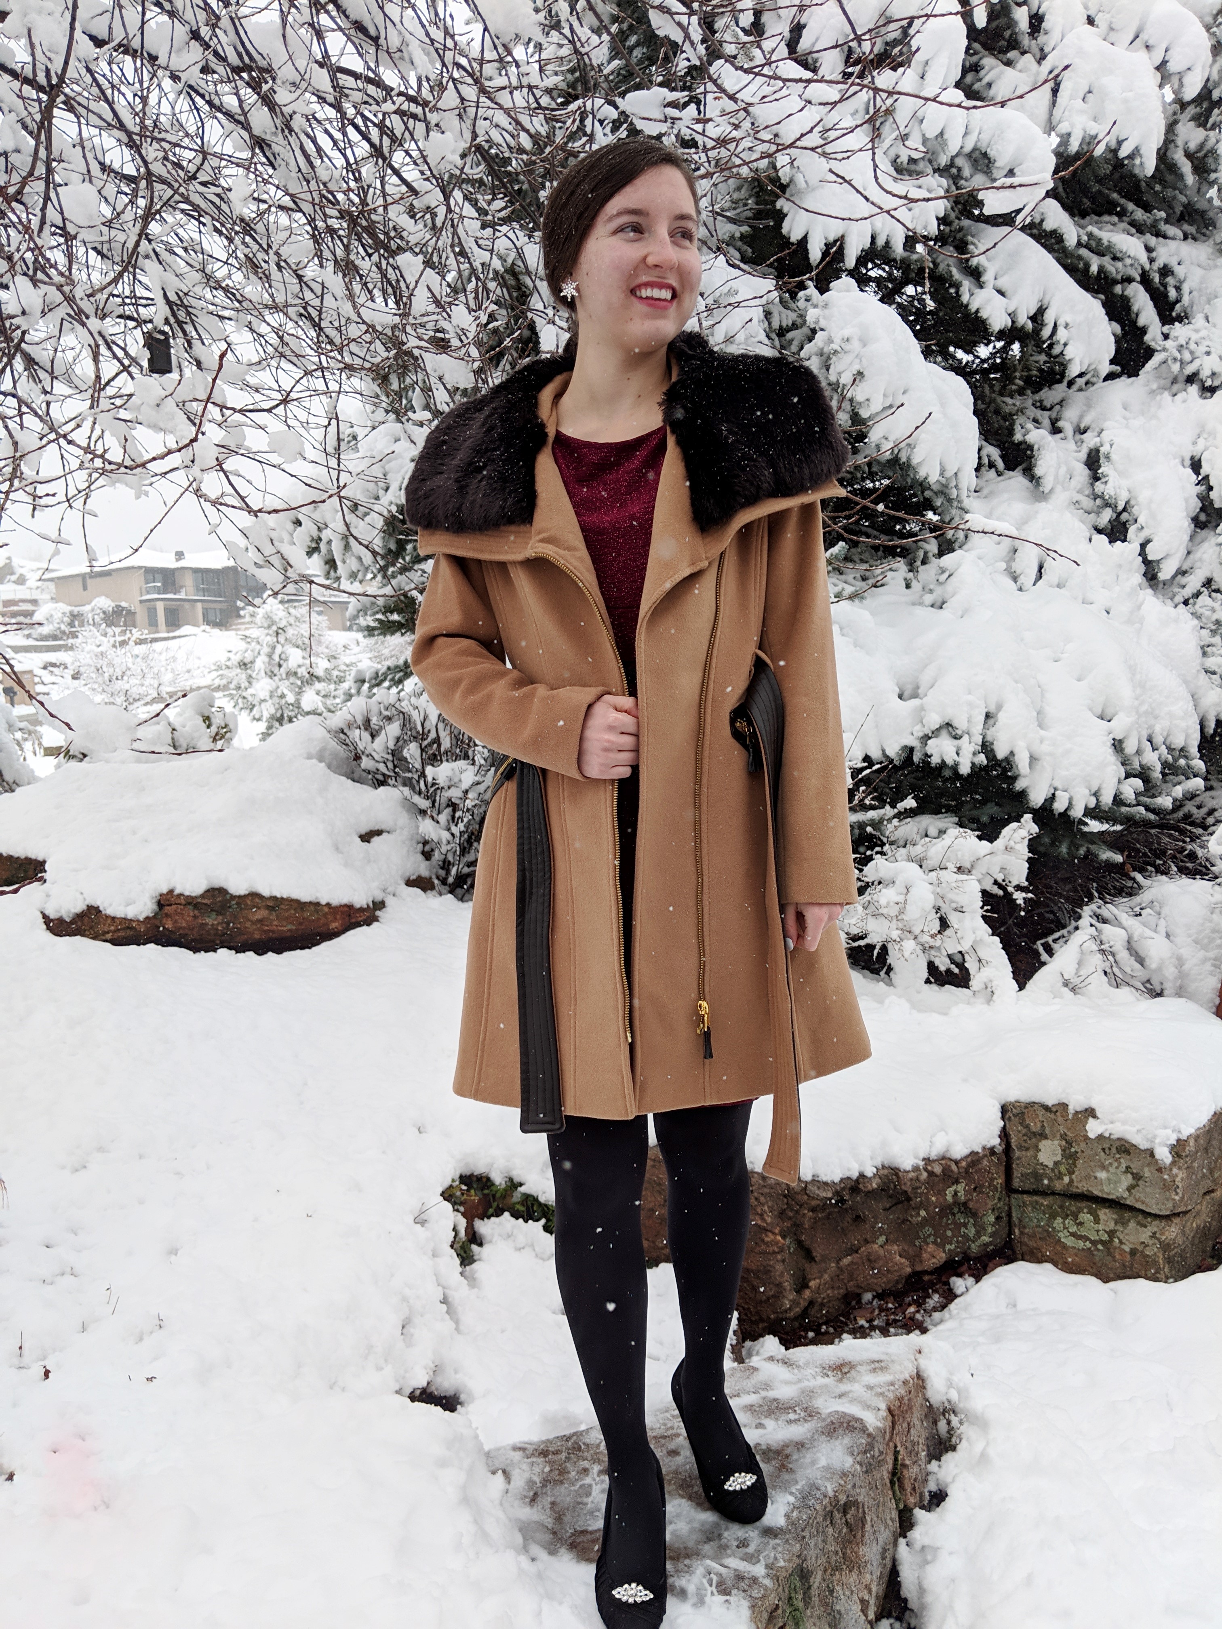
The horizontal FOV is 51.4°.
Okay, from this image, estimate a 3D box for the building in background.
[{"bbox_3d":[-40.890,-19.900,115.000,14.000,7.000,19.000,-8,10,-39],"label":"building in background"}]

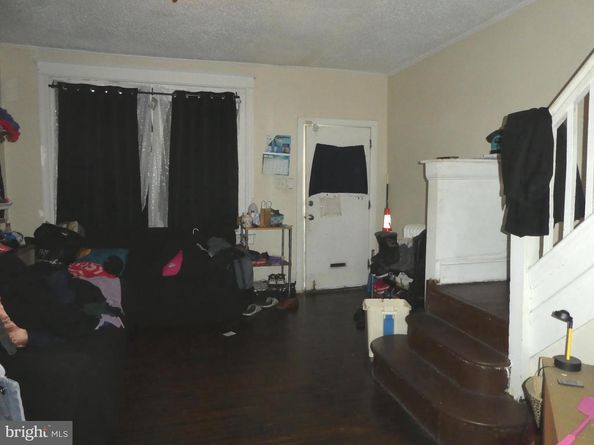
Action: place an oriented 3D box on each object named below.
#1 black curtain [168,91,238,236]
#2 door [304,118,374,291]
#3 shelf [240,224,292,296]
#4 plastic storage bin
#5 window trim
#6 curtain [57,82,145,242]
[{"bbox_3d":[-1.046,-0.614,4.651,0.767,1.680,0.090,-1,6,-15],"label":"black curtain"},{"bbox_3d":[0.509,-0.172,5.204,0.860,2.041,0.050,-1,6,-15],"label":"door"},{"bbox_3d":[-0.352,0.491,4.816,0.530,0.855,0.320,-1,6,-15],"label":"shelf"},{"bbox_3d":[0.710,0.855,3.336,0.360,0.415,0.275,0,5,2],"label":"plastic storage bin"},{"bbox_3d":[-1.581,-0.805,4.574,2.245,1.709,0.100,-1,6,-15],"label":"window trim"},{"bbox_3d":[-2.074,-0.585,4.381,0.837,1.690,0.090,-1,6,-15],"label":"curtain"}]

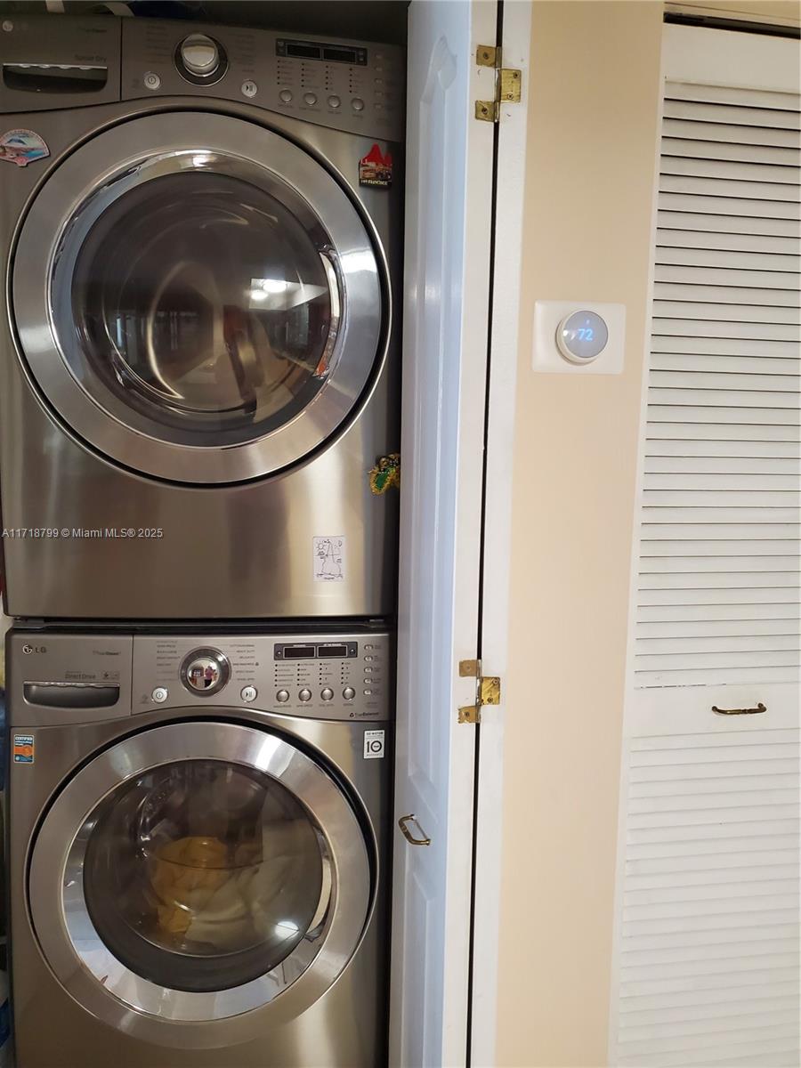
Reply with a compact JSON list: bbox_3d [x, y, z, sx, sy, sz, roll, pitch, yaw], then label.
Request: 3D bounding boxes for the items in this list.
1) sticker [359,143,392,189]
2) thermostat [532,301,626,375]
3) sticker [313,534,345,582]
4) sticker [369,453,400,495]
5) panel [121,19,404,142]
[{"bbox_3d":[-0.041,-0.606,1.319,0.056,0.069,0.007,-1,7,-13],"label":"sticker"},{"bbox_3d":[0.286,-0.309,1.260,0.149,0.110,0.032,0,7,-10],"label":"thermostat"},{"bbox_3d":[-0.122,0.043,1.381,0.054,0.081,0.004,0,7,-10],"label":"sticker"},{"bbox_3d":[-0.024,-0.103,1.384,0.058,0.072,0.013,-1,7,-14],"label":"sticker"},{"bbox_3d":[-0.208,-0.729,1.286,0.462,0.160,0.062,0,7,-7],"label":"panel"}]

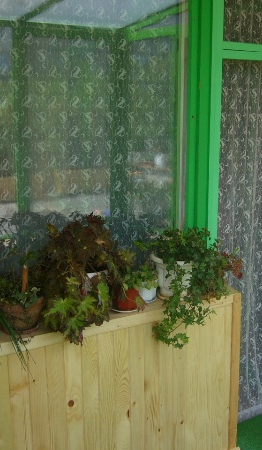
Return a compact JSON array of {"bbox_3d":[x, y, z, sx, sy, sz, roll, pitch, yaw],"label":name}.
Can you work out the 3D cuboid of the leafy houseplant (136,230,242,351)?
[{"bbox_3d":[0.291,0.280,3.036,0.580,0.525,0.330,-6,12,-33],"label":"leafy houseplant"}]

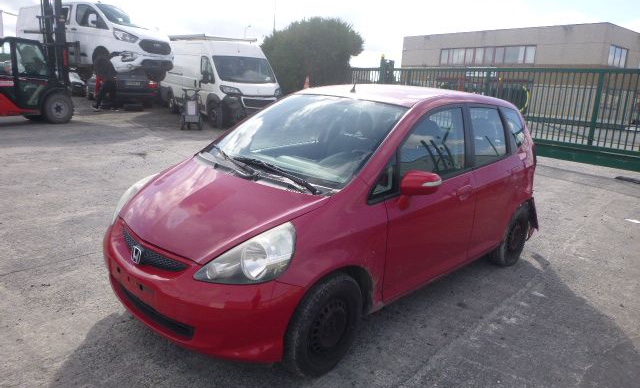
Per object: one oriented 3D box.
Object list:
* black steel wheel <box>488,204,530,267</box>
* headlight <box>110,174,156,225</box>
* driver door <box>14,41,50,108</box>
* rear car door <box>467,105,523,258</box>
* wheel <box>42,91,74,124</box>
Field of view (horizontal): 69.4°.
[{"bbox_3d":[1.712,0.373,4.222,0.185,0.575,0.575,16,18,42],"label":"black steel wheel"},{"bbox_3d":[-1.194,0.045,3.010,0.440,0.290,0.320,-6,17,-35],"label":"headlight"},{"bbox_3d":[-7.587,-3.144,12.200,0.090,1.744,0.864,14,17,37],"label":"driver door"},{"bbox_3d":[1.369,-0.127,3.777,0.260,1.150,0.850,16,19,42],"label":"rear car door"},{"bbox_3d":[-7.176,-2.289,12.575,0.260,0.800,0.800,12,17,31],"label":"wheel"}]

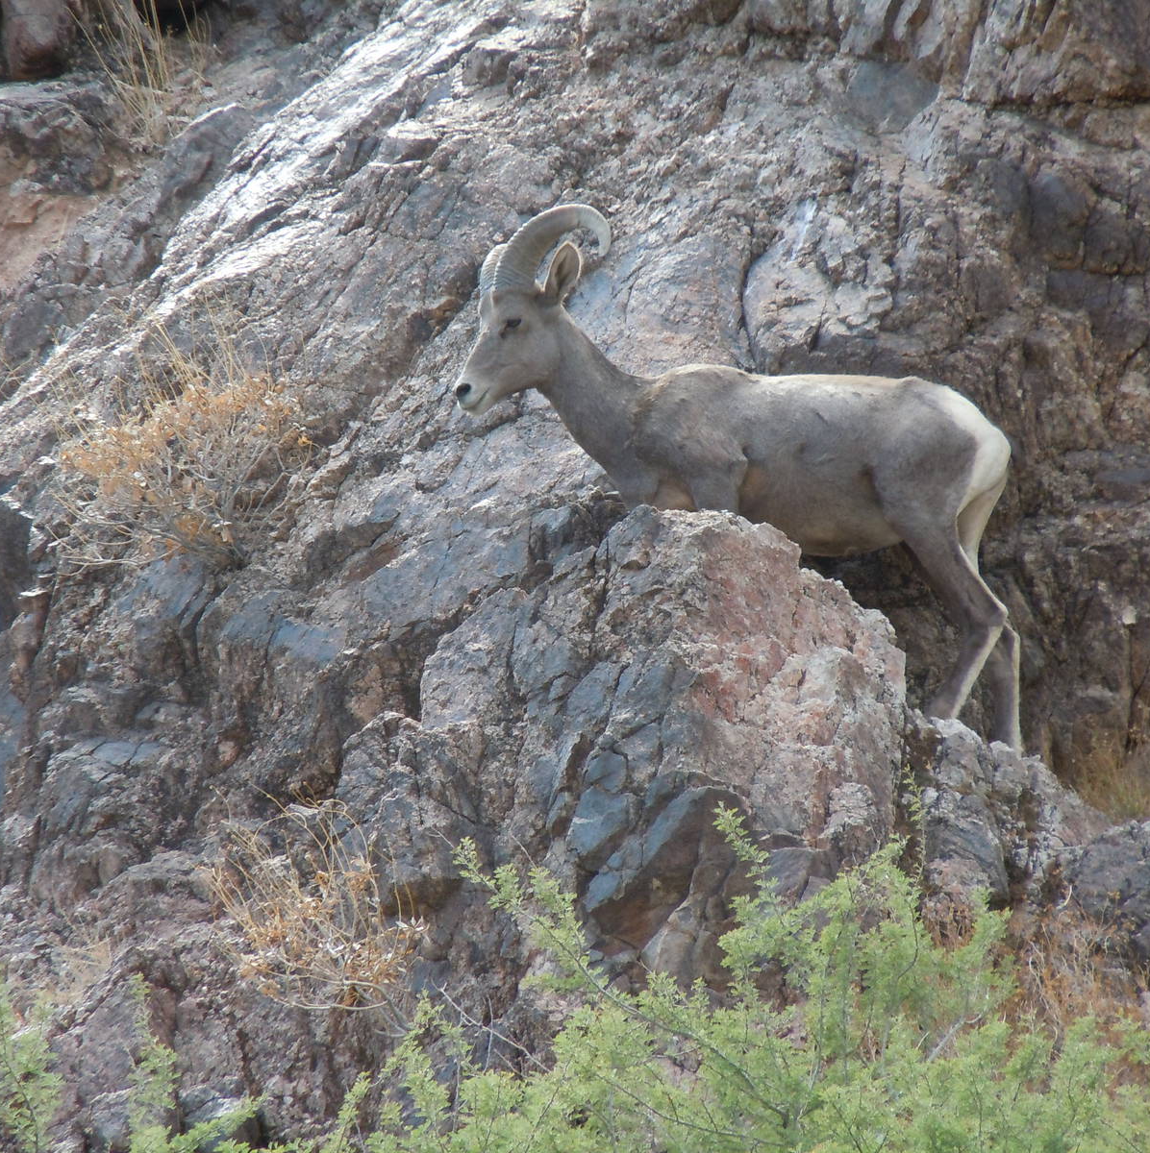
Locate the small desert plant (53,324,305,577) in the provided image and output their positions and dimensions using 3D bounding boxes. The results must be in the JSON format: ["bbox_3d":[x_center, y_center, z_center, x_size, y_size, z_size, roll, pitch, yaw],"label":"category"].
[{"bbox_3d":[-0.889,-0.286,30.100,0.580,0.540,0.500,0,-9,0],"label":"small desert plant"}]

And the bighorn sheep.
[{"bbox_3d":[0.364,-0.215,30.000,1.270,1.230,0.400,-2,-9,10],"label":"bighorn sheep"}]

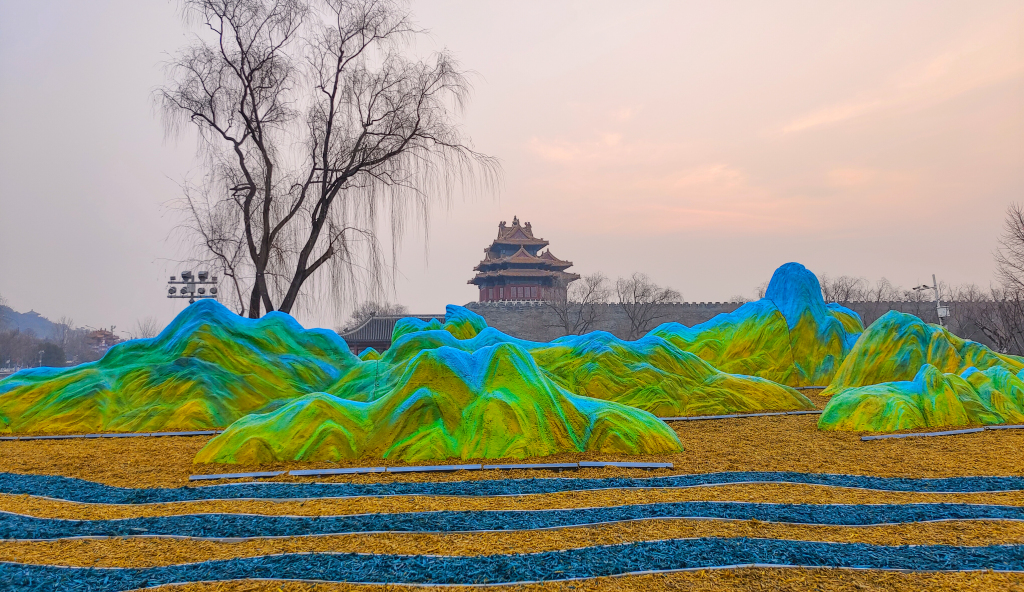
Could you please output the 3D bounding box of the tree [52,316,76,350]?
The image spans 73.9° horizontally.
[{"bbox_3d":[-121.831,12.520,184.747,7.000,13.930,7.000,-1,-5,0],"label":"tree"}]

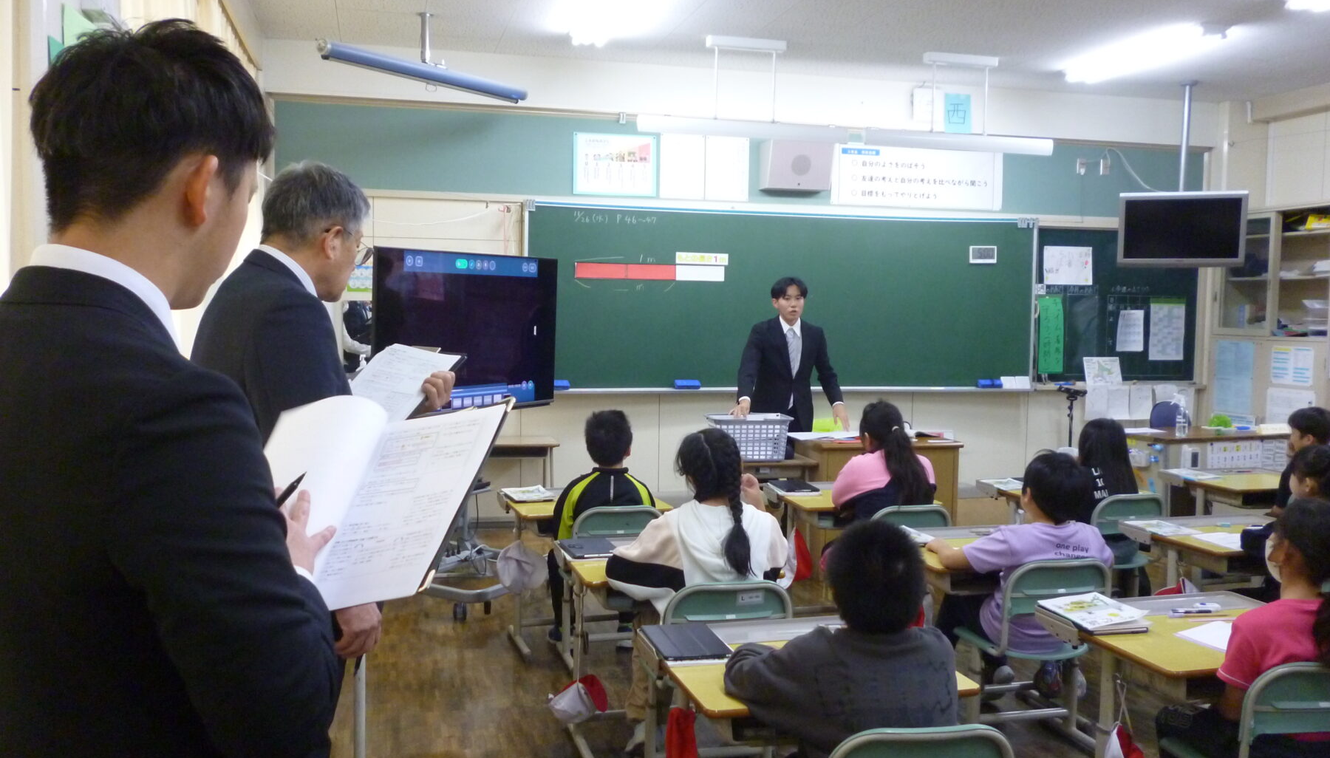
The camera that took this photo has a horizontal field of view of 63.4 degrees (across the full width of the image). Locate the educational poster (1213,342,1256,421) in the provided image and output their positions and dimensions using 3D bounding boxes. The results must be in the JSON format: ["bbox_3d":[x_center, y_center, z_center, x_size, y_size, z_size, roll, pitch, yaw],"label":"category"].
[{"bbox_3d":[4.097,-0.006,7.760,0.020,0.530,0.360,0,4,-13],"label":"educational poster"}]

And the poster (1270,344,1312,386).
[{"bbox_3d":[4.296,-0.087,7.364,0.010,0.257,0.350,0,5,-15],"label":"poster"}]

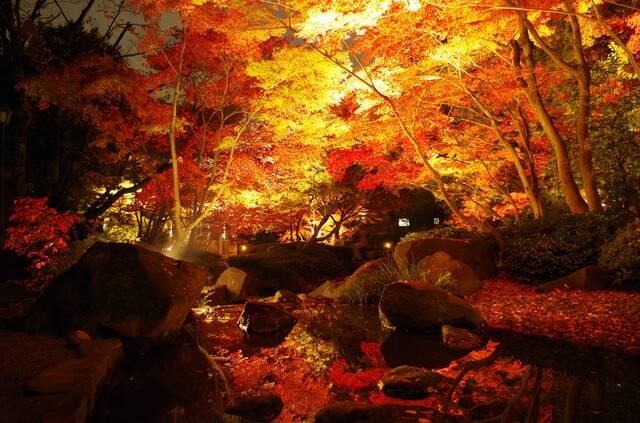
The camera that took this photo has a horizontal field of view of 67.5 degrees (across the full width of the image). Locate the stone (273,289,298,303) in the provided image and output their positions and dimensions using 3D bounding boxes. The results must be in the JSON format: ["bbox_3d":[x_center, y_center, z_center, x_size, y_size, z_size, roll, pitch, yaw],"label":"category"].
[{"bbox_3d":[-0.573,1.384,7.950,0.422,0.218,0.320,0,0,-4],"label":"stone"}]

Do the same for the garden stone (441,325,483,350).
[{"bbox_3d":[1.589,1.377,5.300,0.437,0.259,0.360,0,0,17],"label":"garden stone"}]

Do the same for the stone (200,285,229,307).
[{"bbox_3d":[-1.675,1.321,7.600,0.425,0.334,0.360,0,0,-12],"label":"stone"}]

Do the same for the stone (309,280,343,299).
[{"bbox_3d":[0.113,1.347,8.350,0.615,0.296,0.420,0,0,1],"label":"stone"}]

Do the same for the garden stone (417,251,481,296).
[{"bbox_3d":[2.013,0.948,7.500,0.949,0.694,0.750,0,0,15],"label":"garden stone"}]

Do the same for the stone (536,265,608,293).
[{"bbox_3d":[4.062,1.058,7.700,1.004,0.424,0.650,0,0,28],"label":"stone"}]

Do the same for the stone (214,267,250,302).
[{"bbox_3d":[-1.462,1.206,8.000,0.580,0.591,0.420,0,0,-10],"label":"stone"}]

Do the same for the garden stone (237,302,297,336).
[{"bbox_3d":[-0.704,1.386,6.300,0.769,0.376,0.580,0,0,-6],"label":"garden stone"}]

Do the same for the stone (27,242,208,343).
[{"bbox_3d":[-2.602,0.974,6.150,2.110,1.151,1.400,0,0,-23],"label":"stone"}]

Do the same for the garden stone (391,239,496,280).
[{"bbox_3d":[2.281,0.843,8.700,1.757,0.726,1.150,0,0,15],"label":"garden stone"}]

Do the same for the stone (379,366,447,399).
[{"bbox_3d":[0.792,1.422,4.100,0.560,0.224,0.460,0,0,11],"label":"stone"}]

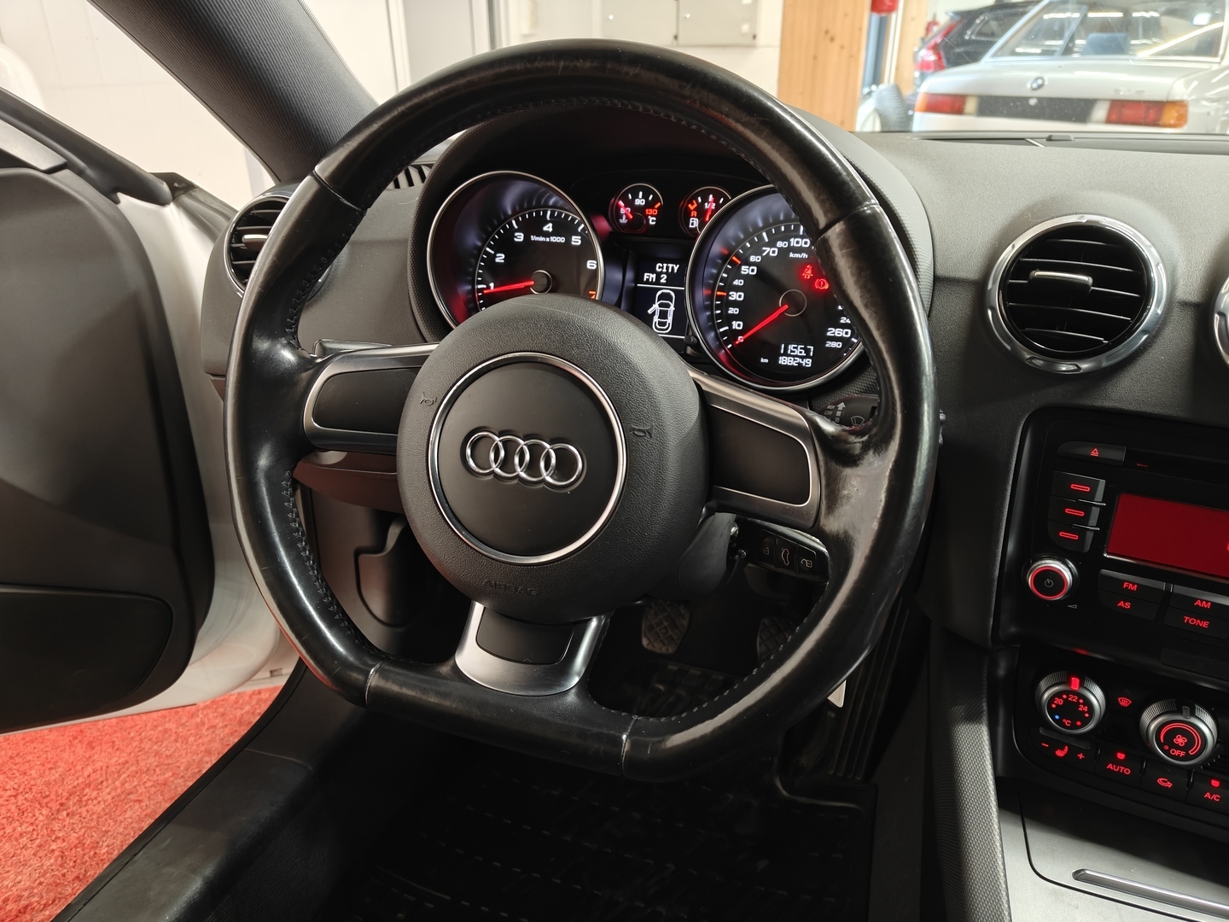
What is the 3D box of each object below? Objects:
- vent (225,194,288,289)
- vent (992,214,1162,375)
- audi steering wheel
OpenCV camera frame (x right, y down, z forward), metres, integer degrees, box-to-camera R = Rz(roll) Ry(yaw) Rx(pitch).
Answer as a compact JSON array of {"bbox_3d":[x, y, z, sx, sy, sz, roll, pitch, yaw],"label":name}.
[{"bbox_3d":[-0.262,-0.165,0.681,0.093,0.093,0.040,4,2,9],"label":"vent"},{"bbox_3d":[0.273,-0.098,0.506,0.093,0.093,0.040,13,4,25],"label":"vent"},{"bbox_3d":[-0.032,-0.029,0.433,0.373,0.346,0.090,10,5,20],"label":"audi steering wheel"}]

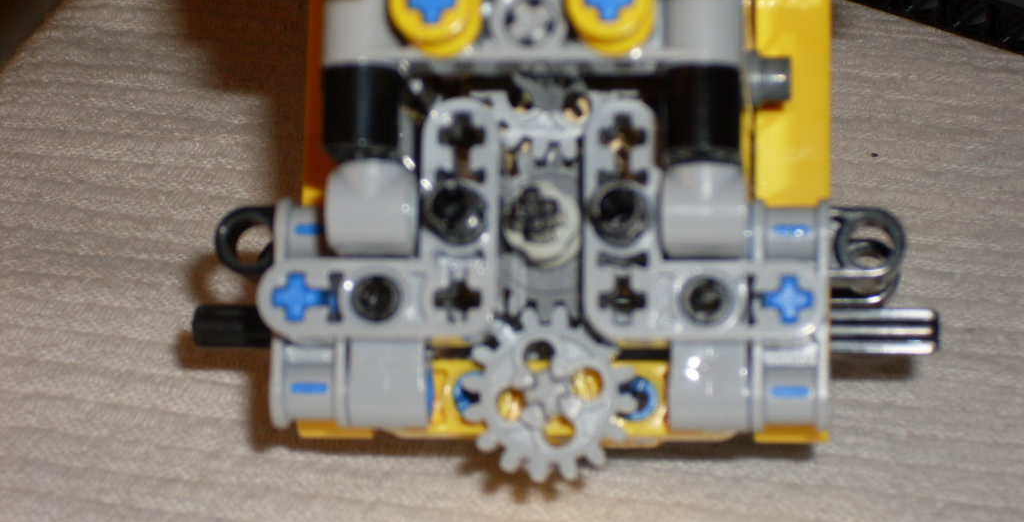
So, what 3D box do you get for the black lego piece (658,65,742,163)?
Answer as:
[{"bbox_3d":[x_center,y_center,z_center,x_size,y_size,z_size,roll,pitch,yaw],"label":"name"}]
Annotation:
[{"bbox_3d":[0.018,-0.014,0.315,0.007,0.008,0.007,0,-8,6],"label":"black lego piece"}]

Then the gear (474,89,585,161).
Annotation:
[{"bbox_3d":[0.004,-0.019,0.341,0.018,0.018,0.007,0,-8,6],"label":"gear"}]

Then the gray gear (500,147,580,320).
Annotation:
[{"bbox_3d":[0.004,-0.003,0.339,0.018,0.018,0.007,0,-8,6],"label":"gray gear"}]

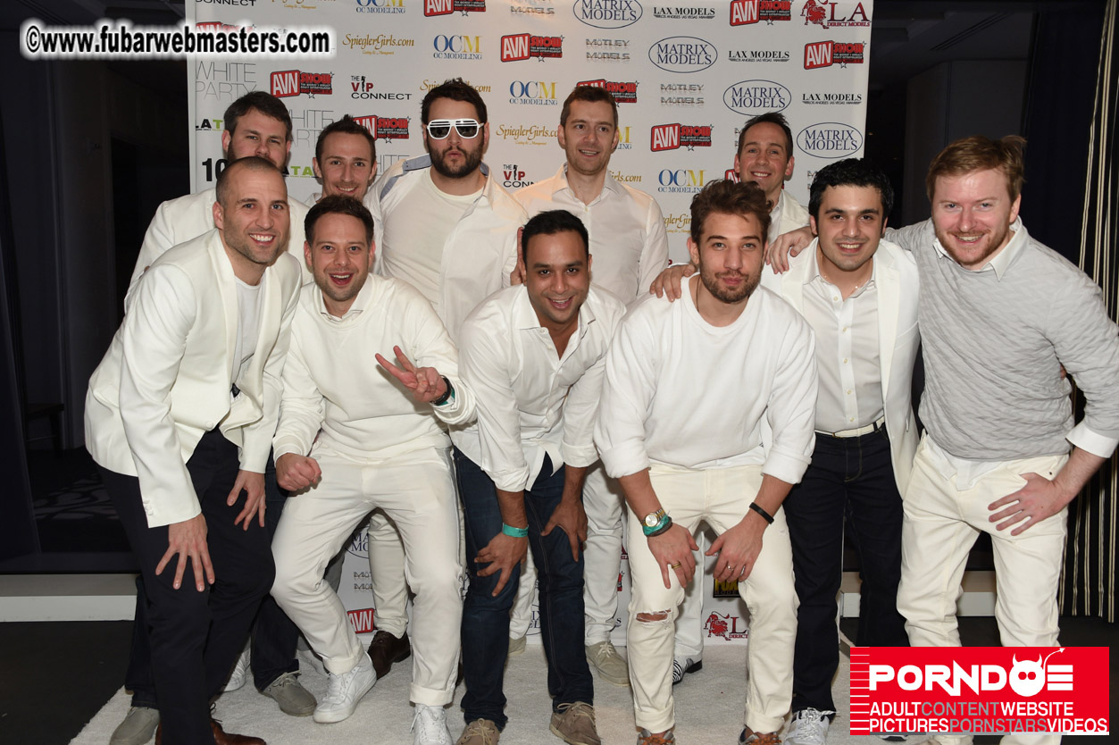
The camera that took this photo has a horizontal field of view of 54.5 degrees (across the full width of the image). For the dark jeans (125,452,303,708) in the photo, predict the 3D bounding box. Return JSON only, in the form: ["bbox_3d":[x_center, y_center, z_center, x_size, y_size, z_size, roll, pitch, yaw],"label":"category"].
[{"bbox_3d":[-0.994,0.484,3.120,0.460,0.880,0.360,0,8,-9],"label":"dark jeans"}]

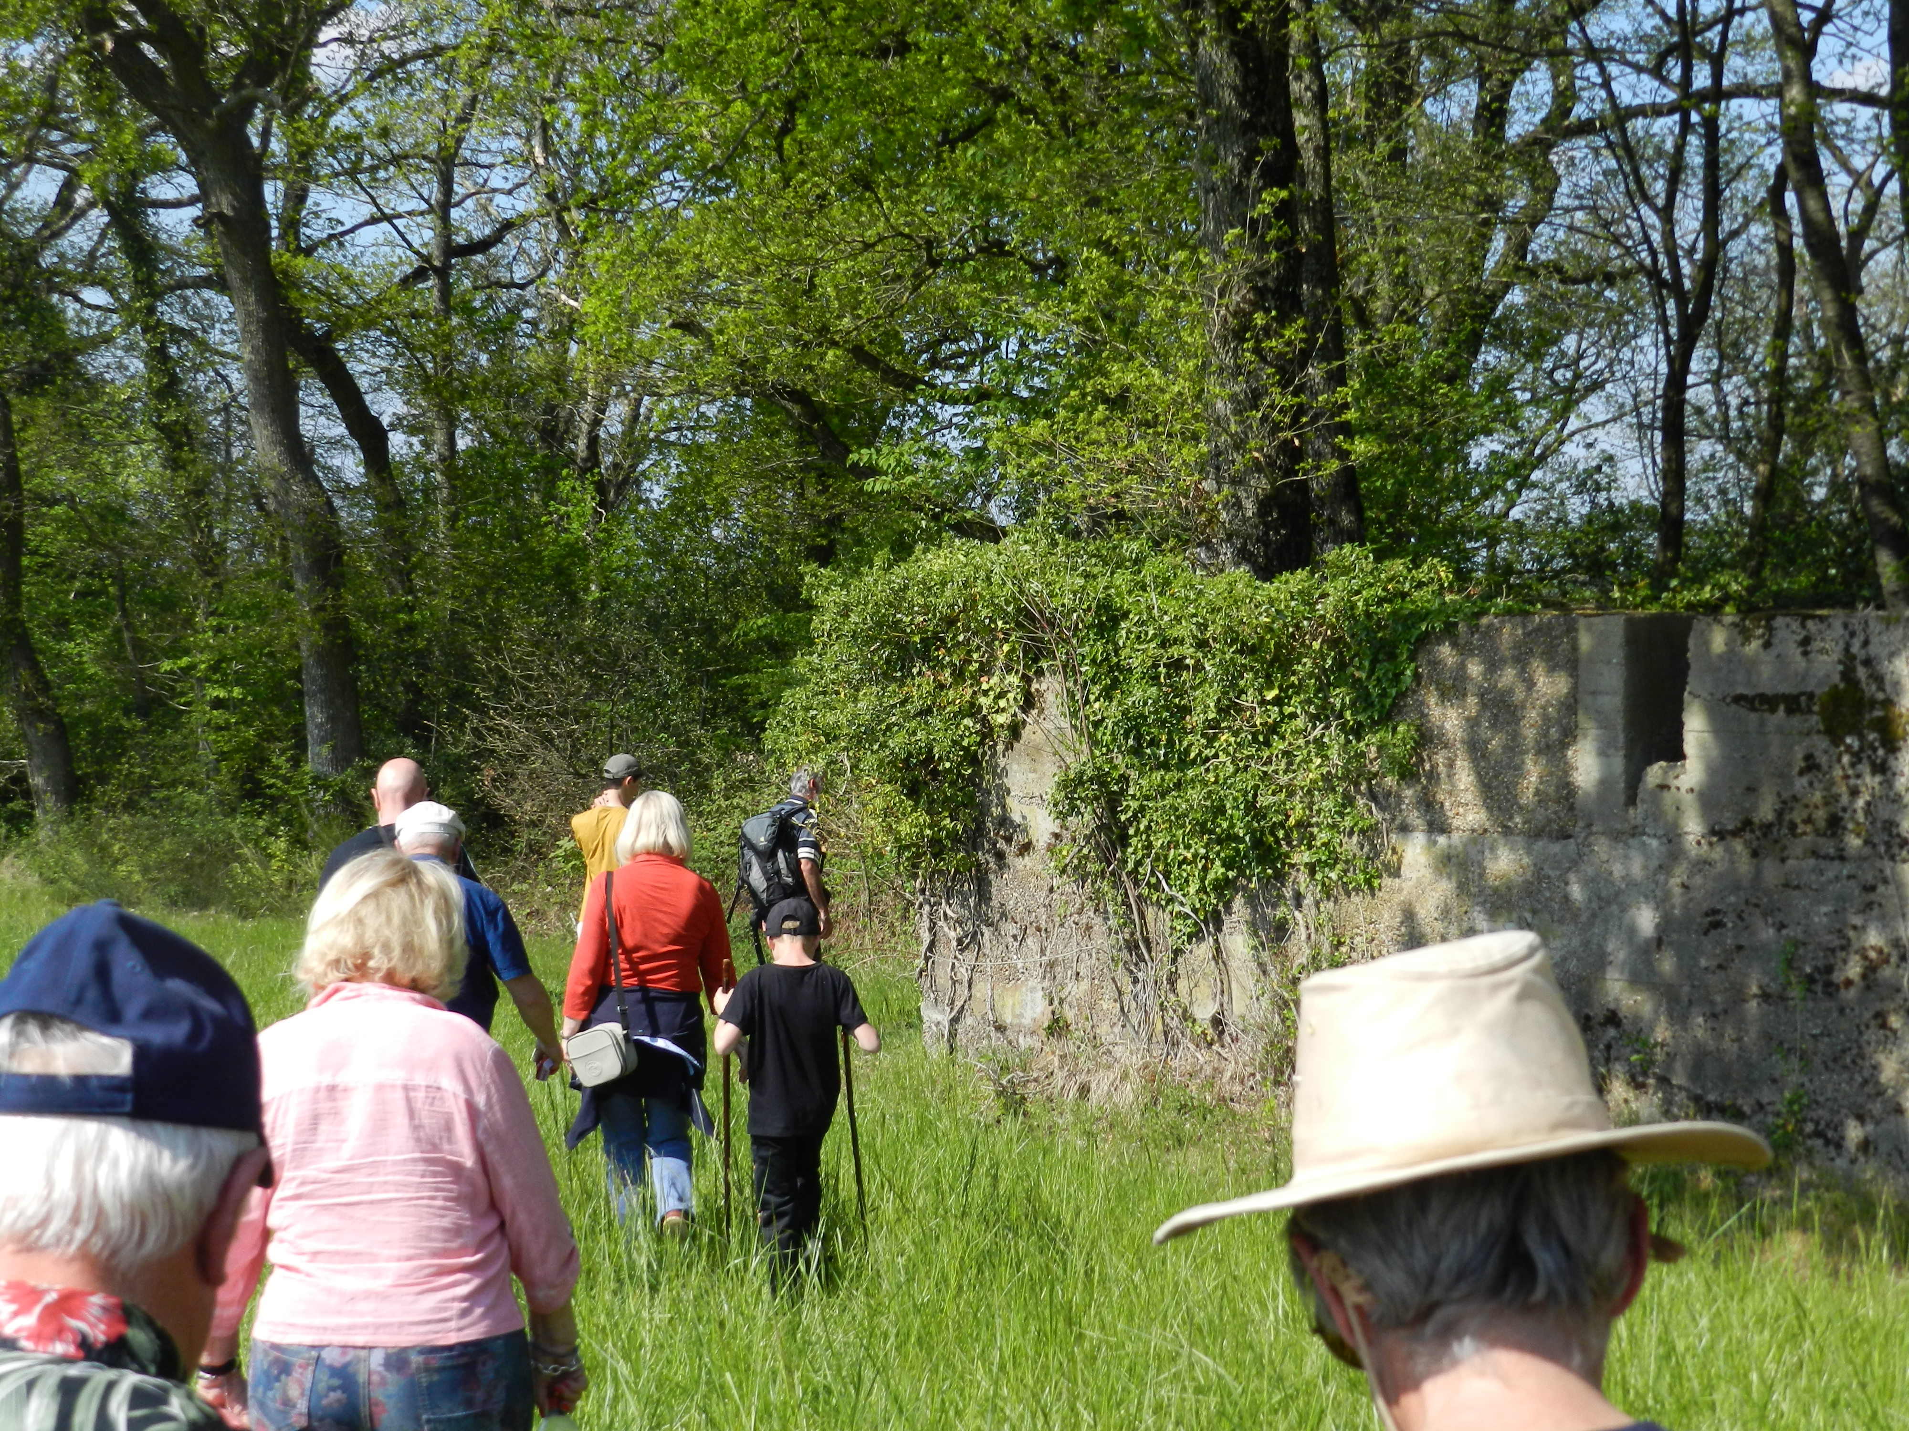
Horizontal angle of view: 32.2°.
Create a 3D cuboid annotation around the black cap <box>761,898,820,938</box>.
[{"bbox_3d":[-0.508,0.637,10.350,0.180,0.140,0.250,0,-9,3],"label":"black cap"}]

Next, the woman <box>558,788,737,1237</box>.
[{"bbox_3d":[-1.080,1.080,11.600,0.590,1.630,0.420,0,-1,3],"label":"woman"}]

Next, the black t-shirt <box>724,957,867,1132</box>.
[{"bbox_3d":[-0.501,1.038,10.300,0.450,0.540,0.260,0,-1,0],"label":"black t-shirt"}]

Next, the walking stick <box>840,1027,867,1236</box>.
[{"bbox_3d":[-0.322,1.280,10.500,0.025,0.840,0.025,-6,2,0],"label":"walking stick"}]

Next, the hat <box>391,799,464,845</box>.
[{"bbox_3d":[-1.539,0.313,9.700,0.215,0.130,0.250,0,-1,6],"label":"hat"}]

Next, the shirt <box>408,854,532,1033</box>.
[{"bbox_3d":[-1.532,0.754,9.700,0.550,0.700,0.310,0,-1,6],"label":"shirt"}]

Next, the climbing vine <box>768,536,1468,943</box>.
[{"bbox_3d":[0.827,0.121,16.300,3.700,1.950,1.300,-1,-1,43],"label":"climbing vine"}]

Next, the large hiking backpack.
[{"bbox_3d":[-1.093,0.861,19.800,0.340,0.660,0.300,-1,-1,37],"label":"large hiking backpack"}]

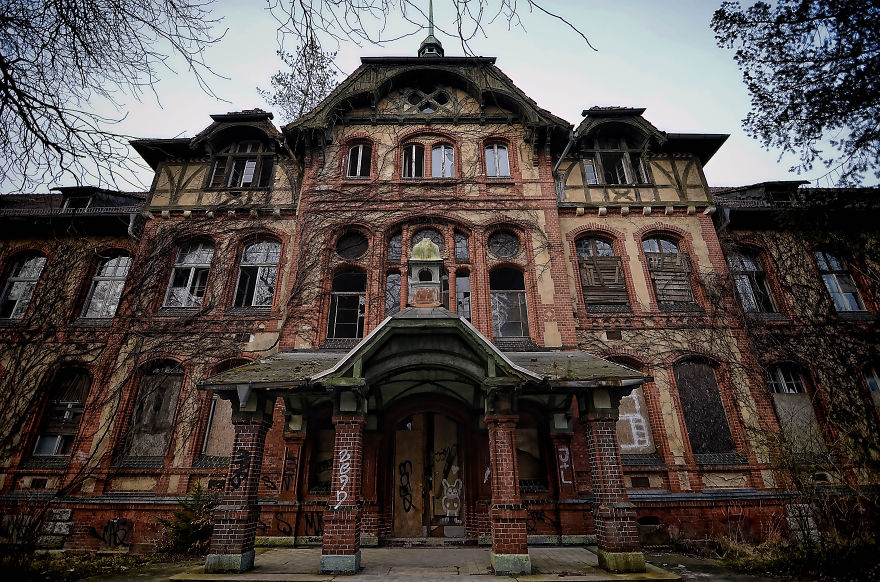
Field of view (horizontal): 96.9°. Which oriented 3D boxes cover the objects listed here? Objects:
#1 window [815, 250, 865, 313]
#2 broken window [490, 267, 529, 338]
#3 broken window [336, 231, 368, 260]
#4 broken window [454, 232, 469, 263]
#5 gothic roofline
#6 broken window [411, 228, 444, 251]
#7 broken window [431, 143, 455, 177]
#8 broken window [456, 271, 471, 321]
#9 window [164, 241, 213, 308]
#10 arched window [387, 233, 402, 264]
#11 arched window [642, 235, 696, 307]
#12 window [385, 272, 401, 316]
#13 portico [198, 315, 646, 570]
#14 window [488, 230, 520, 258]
[{"bbox_3d":[14.563,-0.400,14.175,1.137,2.426,0.250,0,-23,0],"label":"window"},{"bbox_3d":[2.067,0.294,11.871,1.090,2.260,0.220,0,-22,0],"label":"broken window"},{"bbox_3d":[-2.824,-1.504,12.551,1.020,1.020,0.220,0,-22,0],"label":"broken window"},{"bbox_3d":[0.725,-1.469,12.930,0.462,1.283,0.250,0,-23,0],"label":"broken window"},{"bbox_3d":[-0.442,-6.745,15.310,9.999,3.856,2.400,0,-23,0],"label":"gothic roofline"},{"bbox_3d":[-0.374,-1.589,12.980,1.094,1.141,0.250,0,-23,0],"label":"broken window"},{"bbox_3d":[0.110,-4.641,13.907,0.790,1.450,0.200,0,-22,0],"label":"broken window"},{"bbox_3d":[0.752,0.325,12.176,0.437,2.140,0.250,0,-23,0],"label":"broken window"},{"bbox_3d":[-8.282,-0.582,12.994,1.330,2.380,0.220,0,-22,0],"label":"window"},{"bbox_3d":[-1.444,-1.380,12.557,0.460,1.200,0.200,0,-22,0],"label":"arched window"},{"bbox_3d":[7.698,-0.748,13.122,1.239,2.499,0.250,0,-23,0],"label":"arched window"},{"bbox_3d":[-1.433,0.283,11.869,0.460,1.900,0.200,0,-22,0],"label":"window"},{"bbox_3d":[-0.268,3.014,8.676,8.550,4.950,3.450,0,-22,0],"label":"portico"},{"bbox_3d":[2.076,-1.500,12.558,1.020,1.020,0.220,0,-22,0],"label":"window"}]

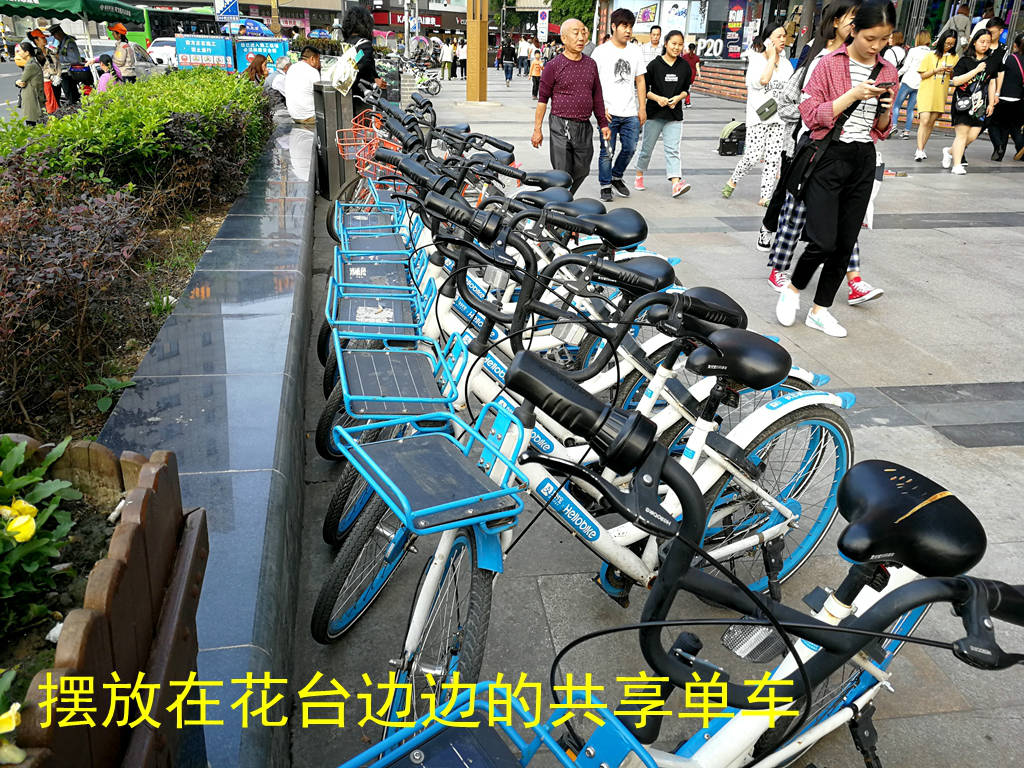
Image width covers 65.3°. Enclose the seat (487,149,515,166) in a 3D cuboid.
[{"bbox_3d":[-0.125,-1.375,4.864,0.260,0.120,0.190,-7,24,-19],"label":"seat"}]

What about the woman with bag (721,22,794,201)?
[{"bbox_3d":[2.376,-2.535,7.605,0.500,1.610,0.580,-16,28,-34],"label":"woman with bag"}]

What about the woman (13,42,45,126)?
[{"bbox_3d":[-7.848,-4.823,13.049,0.450,1.380,0.450,-8,25,-21],"label":"woman"}]

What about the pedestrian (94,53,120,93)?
[{"bbox_3d":[-6.387,-4.570,12.692,0.500,1.200,0.450,1,23,0],"label":"pedestrian"}]

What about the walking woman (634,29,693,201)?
[{"bbox_3d":[1.554,-2.723,8.114,0.460,1.560,0.500,-3,23,-8],"label":"walking woman"}]

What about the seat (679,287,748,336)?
[{"bbox_3d":[0.459,-0.177,2.031,0.265,0.120,0.200,-11,26,-27],"label":"seat"}]

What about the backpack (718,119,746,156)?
[{"bbox_3d":[3.323,-3.642,11.850,0.380,0.490,0.280,10,24,18],"label":"backpack"}]

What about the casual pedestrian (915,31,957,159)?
[{"bbox_3d":[5.966,-4.044,11.252,0.460,1.640,0.380,-3,23,-12],"label":"casual pedestrian"}]

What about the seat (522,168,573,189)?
[{"bbox_3d":[0.167,-0.968,3.800,0.265,0.108,0.195,6,29,10],"label":"seat"}]

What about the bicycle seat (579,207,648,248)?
[{"bbox_3d":[0.348,-0.549,2.869,0.265,0.120,0.200,-6,24,-17],"label":"bicycle seat"}]

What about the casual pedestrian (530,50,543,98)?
[{"bbox_3d":[0.675,-8.333,21.561,0.380,1.220,0.320,1,23,0],"label":"casual pedestrian"}]

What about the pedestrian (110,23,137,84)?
[{"bbox_3d":[-6.939,-5.584,14.377,0.400,1.650,0.480,11,25,23],"label":"pedestrian"}]

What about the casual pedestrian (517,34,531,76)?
[{"bbox_3d":[0.536,-14.896,36.261,0.500,1.730,0.420,1,23,0],"label":"casual pedestrian"}]

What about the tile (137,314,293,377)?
[{"bbox_3d":[-0.958,-0.126,2.647,0.440,0.030,0.590,-2,23,-9],"label":"tile"}]

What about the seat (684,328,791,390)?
[{"bbox_3d":[0.500,-0.054,1.750,0.265,0.110,0.190,-11,26,-27],"label":"seat"}]

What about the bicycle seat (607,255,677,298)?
[{"bbox_3d":[0.354,-0.312,2.320,0.265,0.105,0.185,-4,23,-13],"label":"bicycle seat"}]

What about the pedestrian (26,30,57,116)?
[{"bbox_3d":[-8.104,-5.358,13.995,0.400,1.560,0.500,17,28,34],"label":"pedestrian"}]

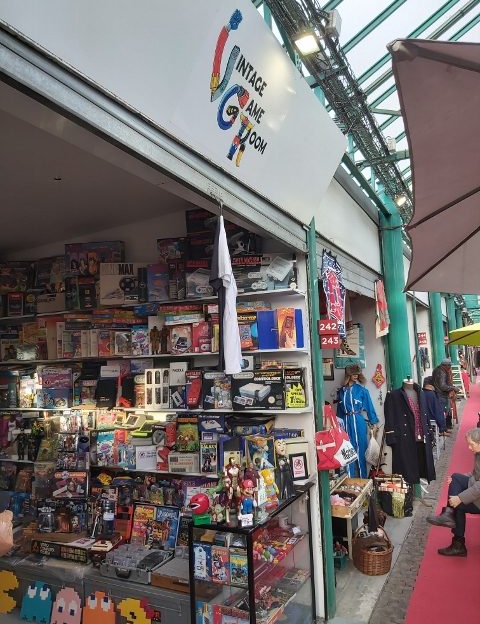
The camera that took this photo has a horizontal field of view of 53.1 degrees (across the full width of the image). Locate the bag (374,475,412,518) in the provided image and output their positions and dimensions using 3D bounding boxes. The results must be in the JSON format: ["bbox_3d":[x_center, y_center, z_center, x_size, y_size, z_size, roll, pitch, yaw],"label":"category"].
[{"bbox_3d":[1.693,2.025,5.300,0.340,0.390,0.240,-5,-6,26],"label":"bag"}]

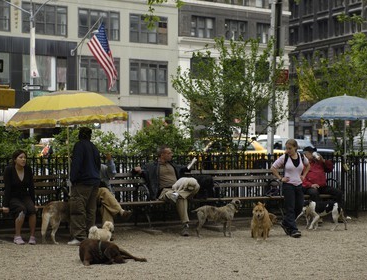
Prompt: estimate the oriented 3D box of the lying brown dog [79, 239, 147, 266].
[{"bbox_3d":[-0.870,1.370,13.050,0.800,0.310,0.480,0,0,44],"label":"lying brown dog"}]

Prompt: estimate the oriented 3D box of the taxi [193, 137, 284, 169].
[{"bbox_3d":[1.250,0.690,38.300,1.950,1.520,5.400,0,0,43],"label":"taxi"}]

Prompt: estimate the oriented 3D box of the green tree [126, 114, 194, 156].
[{"bbox_3d":[-0.486,0.516,21.300,1.500,2.000,1.400,0,0,0],"label":"green tree"}]

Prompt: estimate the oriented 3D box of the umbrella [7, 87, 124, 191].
[{"bbox_3d":[-1.867,0.097,17.000,1.930,1.760,1.930,-2,1,0],"label":"umbrella"}]

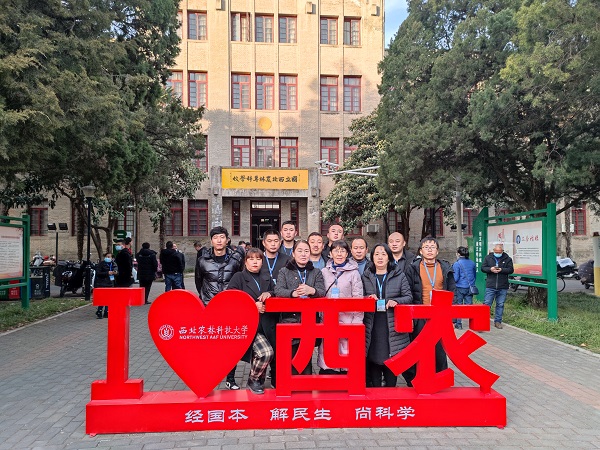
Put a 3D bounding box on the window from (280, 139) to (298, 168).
[{"bbox_3d":[-0.729,-4.465,26.668,1.178,2.310,0.150,0,-2,-5],"label":"window"}]

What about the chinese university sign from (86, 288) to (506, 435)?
[{"bbox_3d":[-0.012,1.122,3.608,3.477,1.180,0.300,0,-2,-2],"label":"chinese university sign"}]

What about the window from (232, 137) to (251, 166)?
[{"bbox_3d":[-3.739,-4.459,26.410,1.206,2.310,0.150,0,-2,-5],"label":"window"}]

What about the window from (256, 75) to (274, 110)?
[{"bbox_3d":[-2.094,-7.981,24.969,1.125,2.213,0.200,0,-2,-5],"label":"window"}]

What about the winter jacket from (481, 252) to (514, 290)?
[{"bbox_3d":[3.760,0.875,7.900,0.600,0.700,0.360,-1,-2,19],"label":"winter jacket"}]

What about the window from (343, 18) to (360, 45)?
[{"bbox_3d":[3.244,-11.881,25.573,1.068,1.753,0.200,0,-2,-5],"label":"window"}]

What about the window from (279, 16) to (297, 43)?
[{"bbox_3d":[-0.770,-12.695,26.970,1.178,1.836,0.150,0,-2,-5],"label":"window"}]

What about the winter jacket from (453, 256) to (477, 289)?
[{"bbox_3d":[3.114,0.905,7.850,0.420,0.600,0.280,-1,-2,9],"label":"winter jacket"}]

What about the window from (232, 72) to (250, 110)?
[{"bbox_3d":[-3.760,-8.546,26.560,1.206,2.328,0.150,0,-2,-5],"label":"window"}]

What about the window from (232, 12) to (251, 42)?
[{"bbox_3d":[-3.538,-11.840,24.955,1.130,1.747,0.200,0,-2,-5],"label":"window"}]

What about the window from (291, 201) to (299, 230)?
[{"bbox_3d":[-0.306,-0.395,25.201,0.468,2.122,0.200,0,-2,-5],"label":"window"}]

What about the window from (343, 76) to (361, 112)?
[{"bbox_3d":[3.431,-8.560,27.177,1.170,2.328,0.150,0,-2,-5],"label":"window"}]

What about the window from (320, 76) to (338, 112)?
[{"bbox_3d":[1.900,-8.557,27.046,1.184,2.328,0.150,0,-2,-5],"label":"window"}]

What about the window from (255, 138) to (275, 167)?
[{"bbox_3d":[-2.237,-4.462,26.539,1.191,2.310,0.150,0,-2,-5],"label":"window"}]

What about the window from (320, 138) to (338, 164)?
[{"bbox_3d":[1.921,-4.470,26.896,1.184,2.310,0.150,0,-2,-5],"label":"window"}]

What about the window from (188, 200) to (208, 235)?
[{"bbox_3d":[-6.401,-0.436,26.033,1.197,2.231,0.150,0,-2,-5],"label":"window"}]

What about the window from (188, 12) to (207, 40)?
[{"bbox_3d":[-6.463,-12.684,26.482,1.197,1.836,0.150,0,-2,-5],"label":"window"}]

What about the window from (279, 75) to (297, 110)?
[{"bbox_3d":[-0.678,-8.001,25.098,1.118,2.206,0.200,0,-2,-5],"label":"window"}]

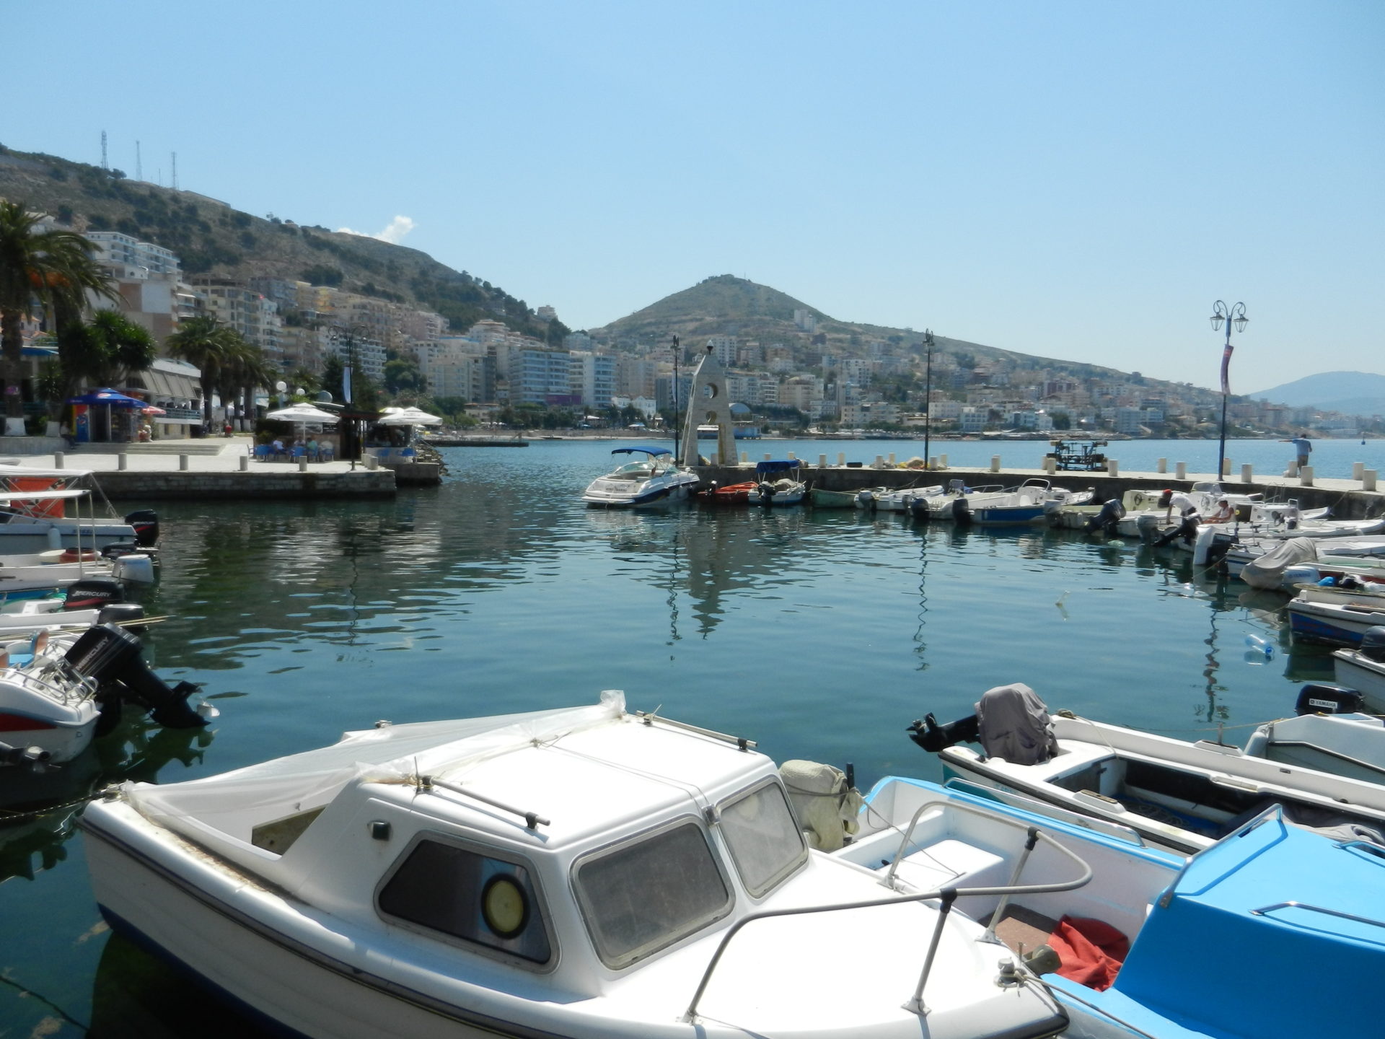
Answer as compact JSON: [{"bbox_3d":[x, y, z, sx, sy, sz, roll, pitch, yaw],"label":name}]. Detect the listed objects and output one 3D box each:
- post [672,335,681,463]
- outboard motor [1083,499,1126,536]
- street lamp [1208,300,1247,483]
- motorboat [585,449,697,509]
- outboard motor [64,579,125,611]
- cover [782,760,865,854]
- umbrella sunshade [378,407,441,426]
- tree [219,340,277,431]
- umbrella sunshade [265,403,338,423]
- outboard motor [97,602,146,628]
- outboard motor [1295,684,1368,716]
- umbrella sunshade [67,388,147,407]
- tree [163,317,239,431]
[{"bbox_3d":[-0.762,-5.974,50.705,0.500,6.623,1.600,1,5,8],"label":"post"},{"bbox_3d":[11.908,-0.125,28.892,1.450,0.600,0.450,-40,22,-21],"label":"outboard motor"},{"bbox_3d":[19.649,-4.727,36.861,1.450,6.600,0.450,-2,5,-22],"label":"street lamp"},{"bbox_3d":[-1.441,-1.709,40.306,2.500,2.500,6.300,4,6,33],"label":"motorboat"},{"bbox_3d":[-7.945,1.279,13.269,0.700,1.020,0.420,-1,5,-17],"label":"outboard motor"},{"bbox_3d":[0.746,1.654,5.917,0.360,0.560,0.470,-4,7,-40],"label":"cover"},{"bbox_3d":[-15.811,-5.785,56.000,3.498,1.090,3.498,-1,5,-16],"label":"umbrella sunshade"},{"bbox_3d":[-39.031,-11.804,88.000,4.612,8.282,4.612,-2,5,-24],"label":"tree"},{"bbox_3d":[-21.727,-5.906,55.712,3.900,1.100,3.900,-1,5,-21],"label":"umbrella sunshade"},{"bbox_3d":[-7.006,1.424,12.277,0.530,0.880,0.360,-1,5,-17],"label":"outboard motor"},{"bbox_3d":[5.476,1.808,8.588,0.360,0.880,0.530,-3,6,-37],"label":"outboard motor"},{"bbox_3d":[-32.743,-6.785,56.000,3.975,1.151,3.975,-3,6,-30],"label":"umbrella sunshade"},{"bbox_3d":[-40.051,-11.975,82.000,5.739,9.669,5.739,-2,5,-26],"label":"tree"}]

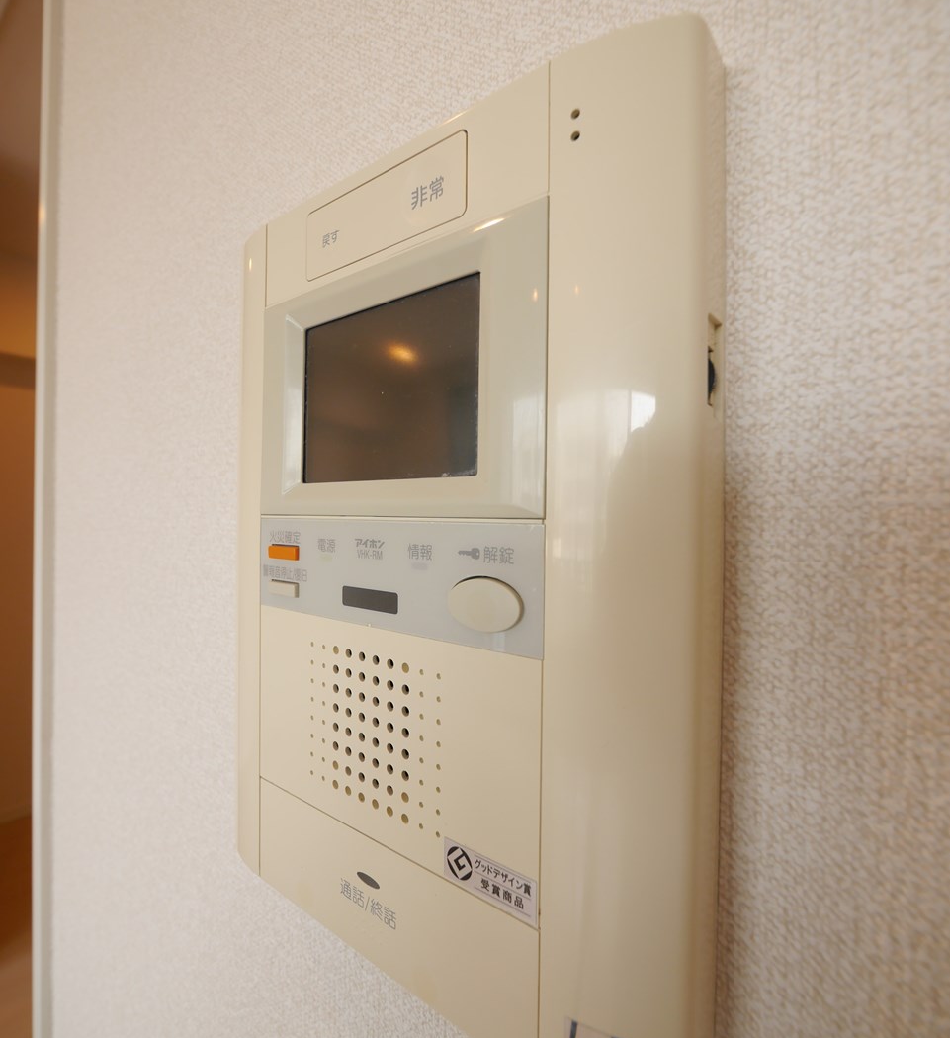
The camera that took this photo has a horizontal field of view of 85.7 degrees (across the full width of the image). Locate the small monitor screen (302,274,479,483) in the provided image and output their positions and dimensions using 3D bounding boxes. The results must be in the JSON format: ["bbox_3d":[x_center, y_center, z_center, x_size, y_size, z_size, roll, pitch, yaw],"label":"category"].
[{"bbox_3d":[-0.027,-0.037,0.150,0.071,0.050,0.005,1,1,36],"label":"small monitor screen"}]

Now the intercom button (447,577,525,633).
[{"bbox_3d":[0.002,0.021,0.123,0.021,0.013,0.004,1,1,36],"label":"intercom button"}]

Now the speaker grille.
[{"bbox_3d":[-0.030,0.061,0.148,0.054,0.043,0.004,1,1,36],"label":"speaker grille"}]

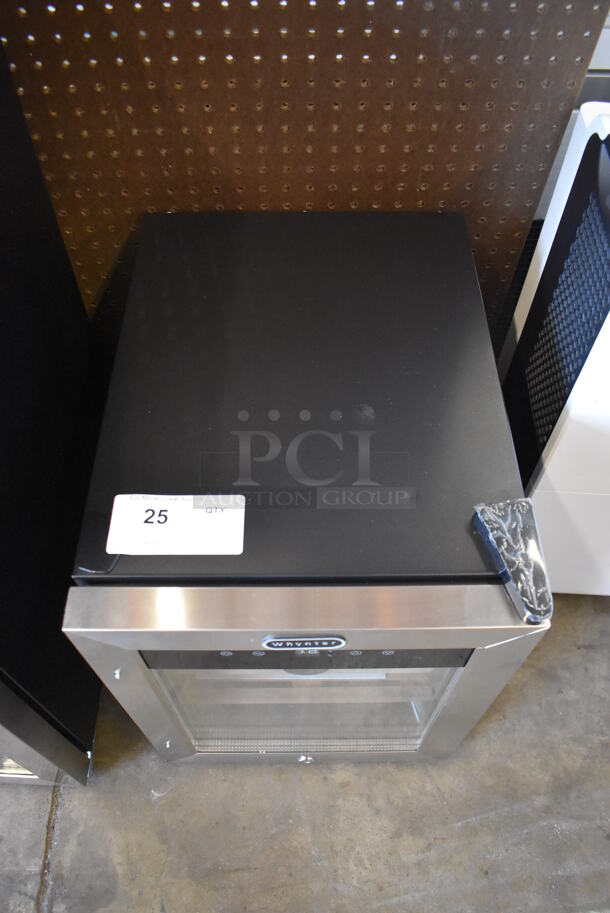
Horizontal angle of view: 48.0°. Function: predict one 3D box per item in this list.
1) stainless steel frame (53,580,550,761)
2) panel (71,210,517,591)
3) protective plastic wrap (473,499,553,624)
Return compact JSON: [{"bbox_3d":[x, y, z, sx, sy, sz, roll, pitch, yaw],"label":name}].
[{"bbox_3d":[0.002,0.232,0.659,0.339,0.436,0.034,0,55,0],"label":"stainless steel frame"},{"bbox_3d":[0.000,-0.084,0.632,0.345,0.020,0.433,0,55,0],"label":"panel"},{"bbox_3d":[0.147,0.075,0.488,0.043,0.019,0.096,0,55,0],"label":"protective plastic wrap"}]

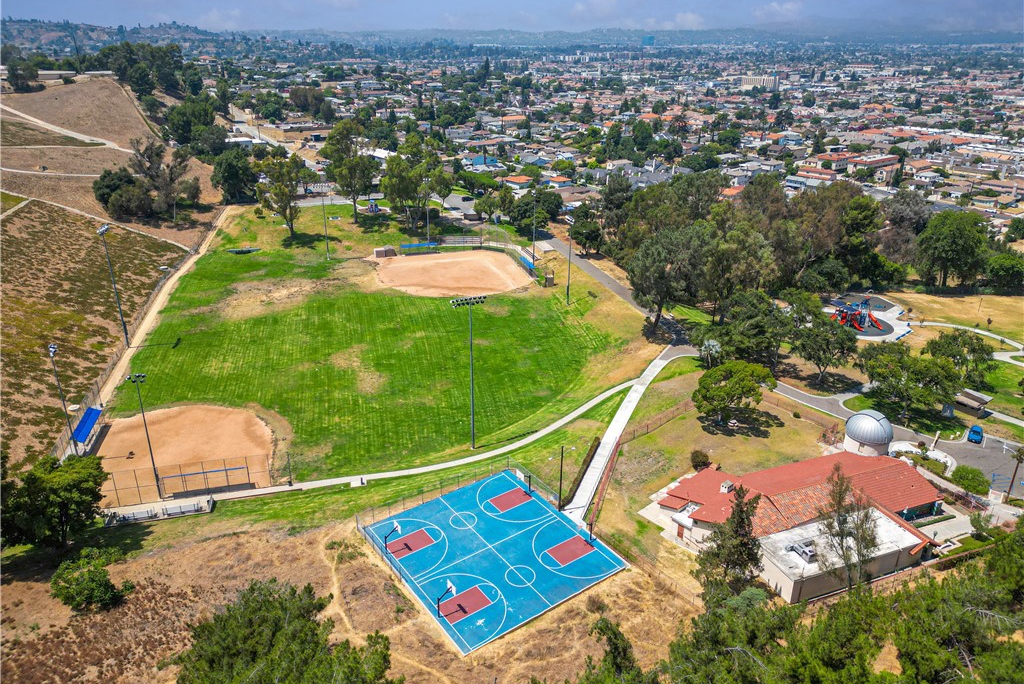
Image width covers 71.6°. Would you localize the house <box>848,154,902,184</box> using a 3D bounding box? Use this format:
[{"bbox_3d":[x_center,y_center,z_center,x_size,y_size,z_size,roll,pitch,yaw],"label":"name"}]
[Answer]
[{"bbox_3d":[191.773,-94.057,377.310,34.000,6.500,11.300,-19,30,-37],"label":"house"}]

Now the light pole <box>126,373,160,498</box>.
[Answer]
[{"bbox_3d":[-49.432,13.154,96.223,3.200,19.170,1.200,-8,24,-17],"label":"light pole"}]

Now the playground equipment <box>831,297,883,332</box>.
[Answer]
[{"bbox_3d":[78.200,-6.932,161.251,9.800,6.000,8.500,-10,25,-22],"label":"playground equipment"}]

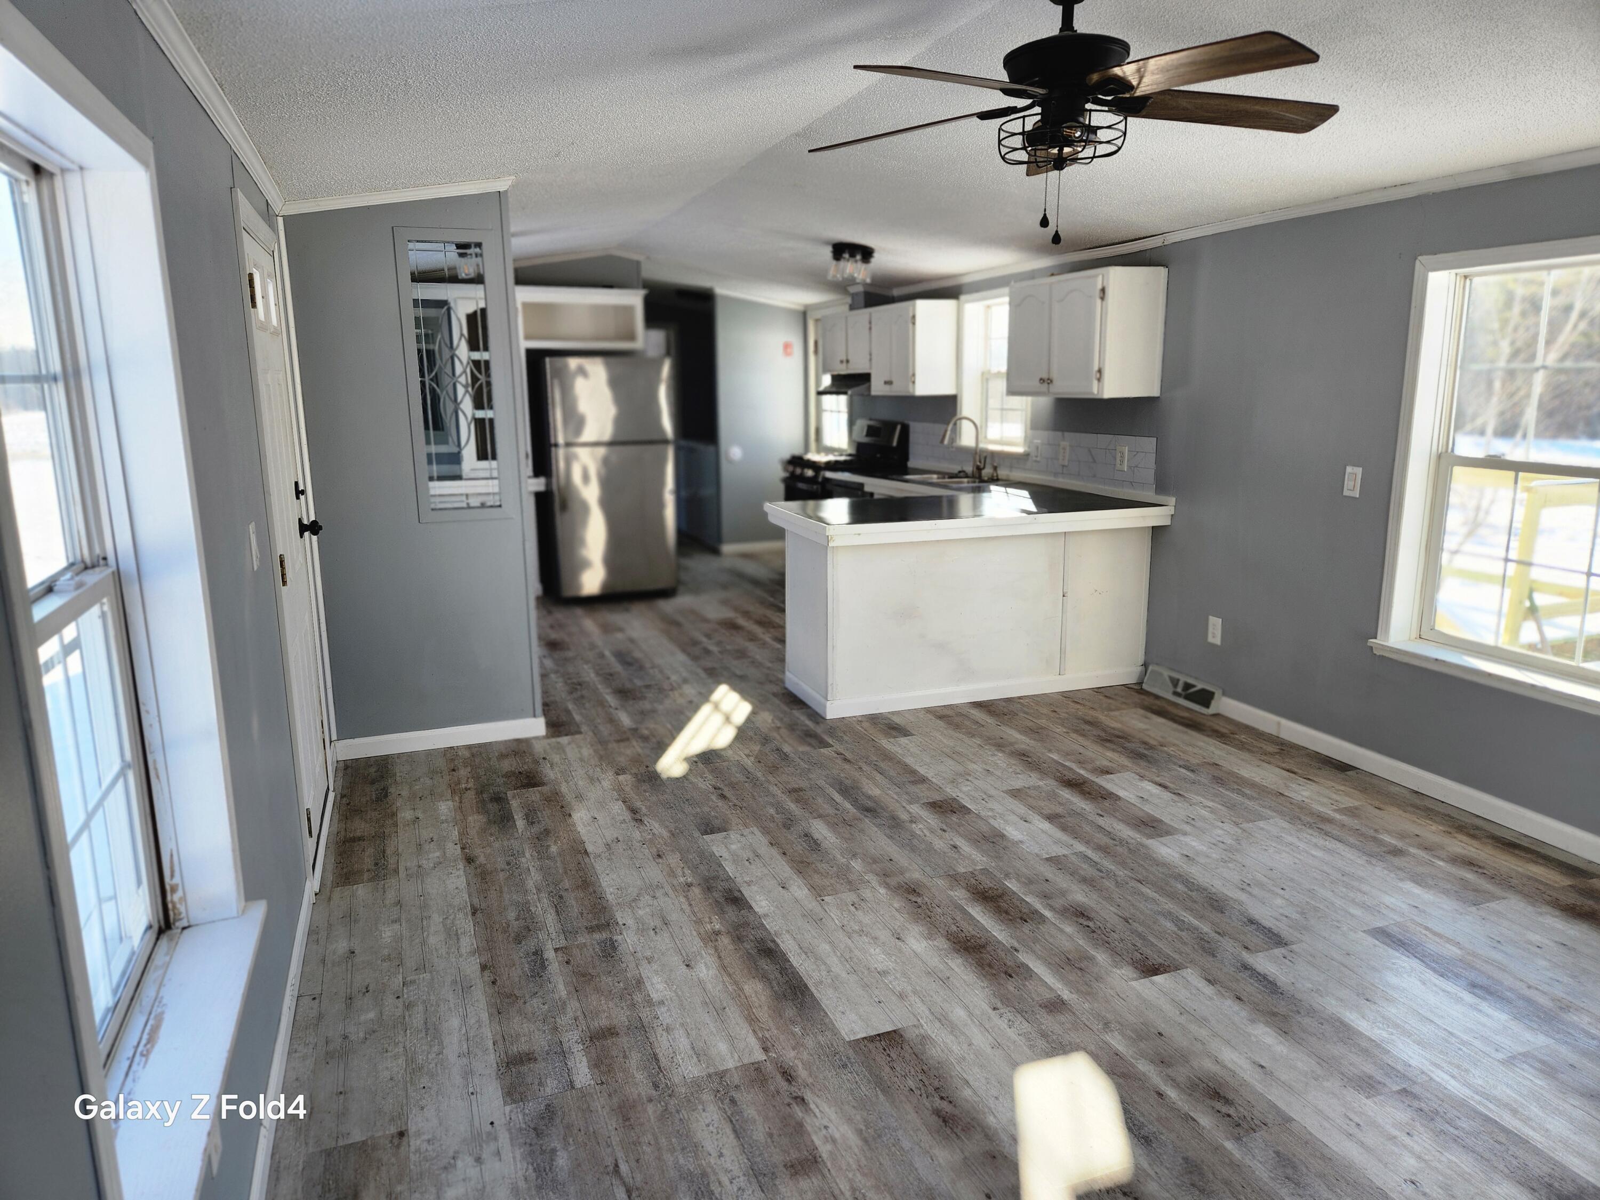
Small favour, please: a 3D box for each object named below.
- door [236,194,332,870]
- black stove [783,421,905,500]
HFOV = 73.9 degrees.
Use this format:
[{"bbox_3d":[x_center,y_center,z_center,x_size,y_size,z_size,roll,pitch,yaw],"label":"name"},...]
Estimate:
[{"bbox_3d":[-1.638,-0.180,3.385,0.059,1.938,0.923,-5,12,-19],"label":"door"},{"bbox_3d":[0.341,-0.705,7.969,0.689,1.213,0.769,-5,12,-19],"label":"black stove"}]

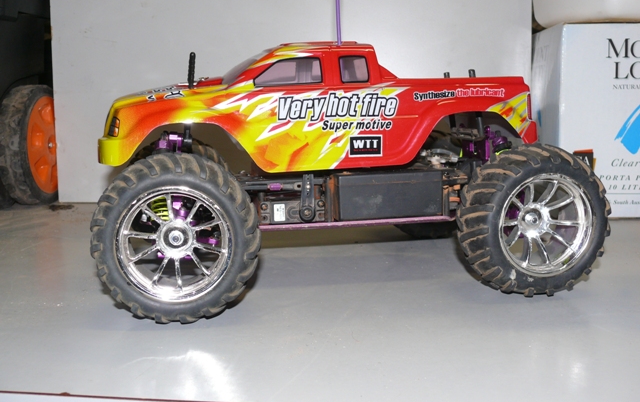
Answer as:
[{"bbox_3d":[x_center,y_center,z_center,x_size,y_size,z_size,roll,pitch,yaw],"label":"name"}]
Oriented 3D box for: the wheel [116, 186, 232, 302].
[{"bbox_3d":[-0.099,0.026,0.483,0.078,0.078,0.042,-1,7,-8],"label":"wheel"}]

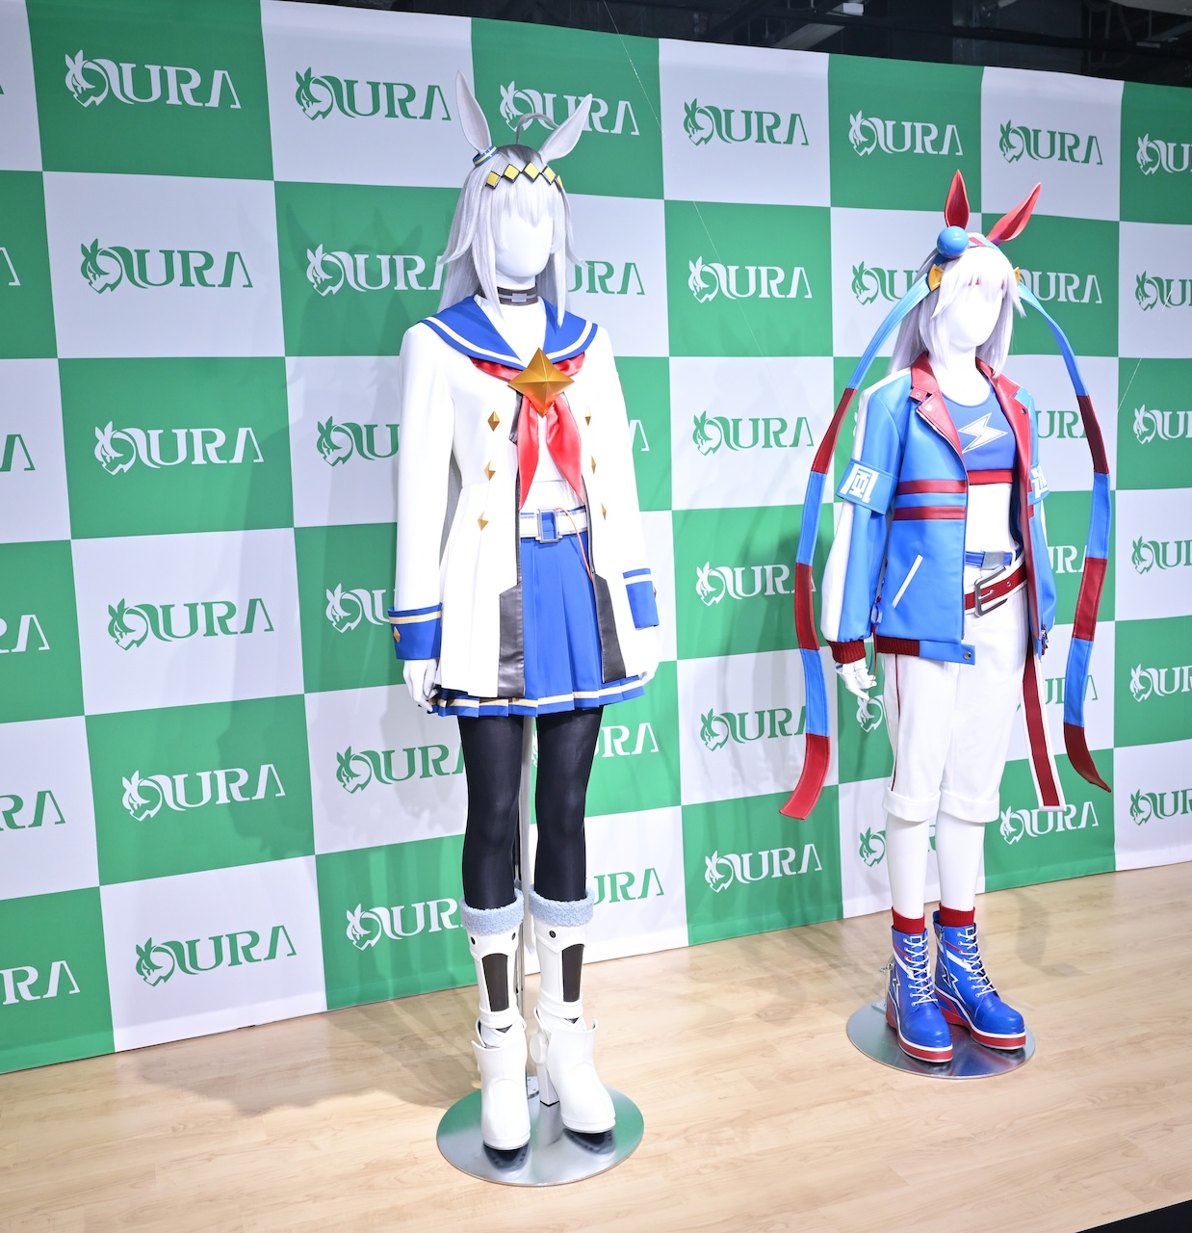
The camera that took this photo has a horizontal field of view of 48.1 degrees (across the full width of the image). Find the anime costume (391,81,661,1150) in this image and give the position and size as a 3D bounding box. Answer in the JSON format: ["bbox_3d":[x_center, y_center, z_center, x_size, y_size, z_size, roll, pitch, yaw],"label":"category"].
[{"bbox_3d":[-0.135,0.015,2.414,0.490,1.910,0.410,-5,7,-21],"label":"anime costume"}]

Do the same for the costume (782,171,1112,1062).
[{"bbox_3d":[0.738,0.006,2.765,0.800,1.790,0.420,-5,7,-21],"label":"costume"}]

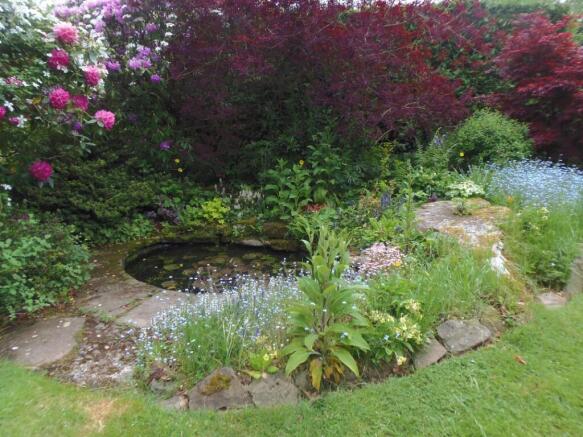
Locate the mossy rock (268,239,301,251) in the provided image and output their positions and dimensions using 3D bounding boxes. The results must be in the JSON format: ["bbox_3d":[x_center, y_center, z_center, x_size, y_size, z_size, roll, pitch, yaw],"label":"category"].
[{"bbox_3d":[-0.081,0.302,4.700,0.370,0.140,0.260,0,12,0],"label":"mossy rock"}]

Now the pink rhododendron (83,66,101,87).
[{"bbox_3d":[-1.728,-1.230,3.500,0.155,0.165,0.155,-6,14,-24],"label":"pink rhododendron"}]

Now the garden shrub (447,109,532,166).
[{"bbox_3d":[3.038,-1.181,6.200,1.320,1.080,1.200,0,12,0],"label":"garden shrub"}]

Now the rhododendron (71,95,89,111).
[{"bbox_3d":[-1.862,-1.019,3.550,0.155,0.150,0.150,-6,14,-26],"label":"rhododendron"}]

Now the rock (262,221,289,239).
[{"bbox_3d":[-0.190,0.131,4.800,0.300,0.200,0.250,0,12,0],"label":"rock"}]

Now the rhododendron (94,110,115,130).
[{"bbox_3d":[-1.597,-0.837,3.450,0.170,0.165,0.160,-6,14,-24],"label":"rhododendron"}]

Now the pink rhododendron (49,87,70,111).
[{"bbox_3d":[-1.976,-1.024,3.450,0.180,0.185,0.170,-7,14,-28],"label":"pink rhododendron"}]

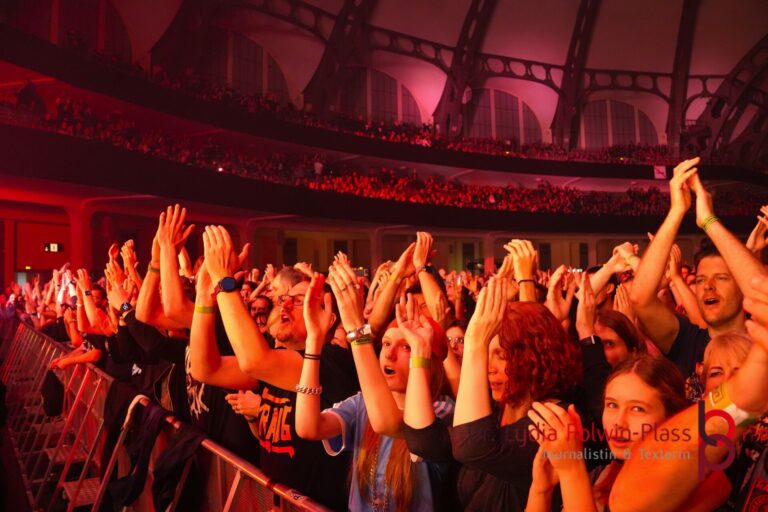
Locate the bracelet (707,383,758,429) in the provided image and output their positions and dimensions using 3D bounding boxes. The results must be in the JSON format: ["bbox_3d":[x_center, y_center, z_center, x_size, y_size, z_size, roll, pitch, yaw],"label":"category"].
[{"bbox_3d":[0.569,0.246,0.940,0.027,0.064,0.056,-51,-27,24],"label":"bracelet"}]

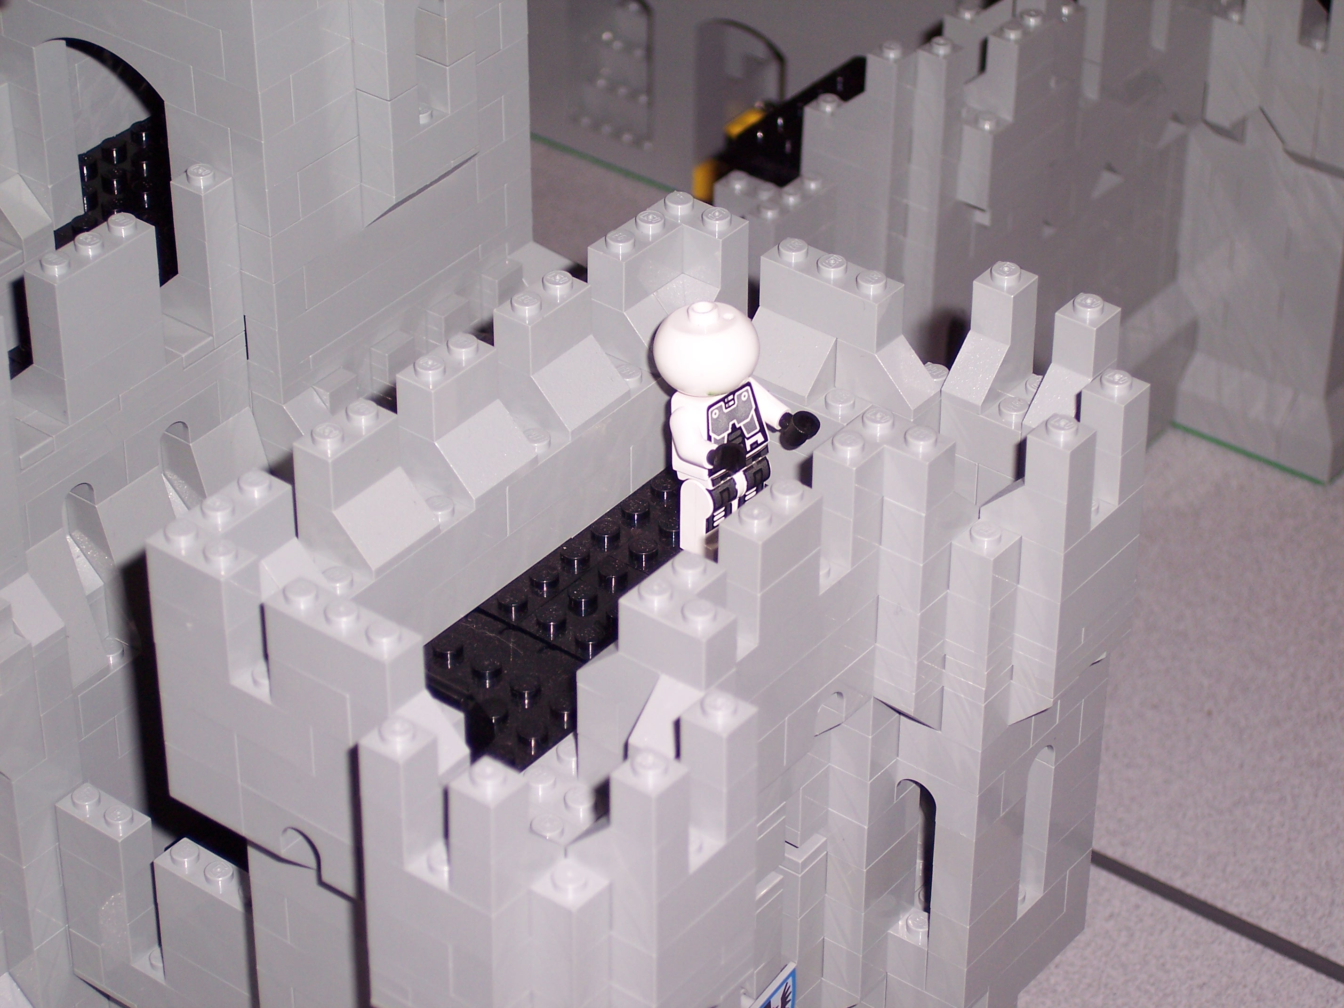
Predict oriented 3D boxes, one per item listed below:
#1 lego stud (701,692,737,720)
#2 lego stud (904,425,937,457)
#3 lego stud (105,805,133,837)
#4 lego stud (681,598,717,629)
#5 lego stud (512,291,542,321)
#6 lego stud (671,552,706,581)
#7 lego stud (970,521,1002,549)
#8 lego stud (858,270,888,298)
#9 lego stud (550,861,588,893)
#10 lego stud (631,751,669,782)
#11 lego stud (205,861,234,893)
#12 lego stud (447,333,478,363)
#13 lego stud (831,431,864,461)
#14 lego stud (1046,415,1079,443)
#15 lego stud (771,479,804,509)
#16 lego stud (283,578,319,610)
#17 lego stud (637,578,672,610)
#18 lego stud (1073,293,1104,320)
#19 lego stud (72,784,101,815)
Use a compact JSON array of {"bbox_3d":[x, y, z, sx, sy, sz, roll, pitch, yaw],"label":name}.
[{"bbox_3d":[0.007,0.028,0.566,0.005,0.002,0.005,0,36,0],"label":"lego stud"},{"bbox_3d":[0.038,-0.010,0.623,0.005,0.002,0.005,0,36,0],"label":"lego stud"},{"bbox_3d":[-0.097,0.055,0.711,0.005,0.002,0.005,25,42,30],"label":"lego stud"},{"bbox_3d":[0.004,0.016,0.584,0.005,0.002,0.005,0,36,0],"label":"lego stud"},{"bbox_3d":[-0.023,-0.032,0.652,0.005,0.002,0.005,0,36,0],"label":"lego stud"},{"bbox_3d":[0.002,0.009,0.594,0.005,0.002,0.005,0,36,0],"label":"lego stud"},{"bbox_3d":[0.049,0.005,0.634,0.005,0.002,0.005,0,36,0],"label":"lego stud"},{"bbox_3d":[0.033,-0.036,0.658,0.005,0.002,0.005,0,36,0],"label":"lego stud"},{"bbox_3d":[-0.014,0.052,0.567,0.005,0.002,0.005,0,36,0],"label":"lego stud"},{"bbox_3d":[-0.003,0.036,0.558,0.005,0.002,0.005,0,36,0],"label":"lego stud"},{"bbox_3d":[-0.078,0.064,0.700,0.005,0.002,0.005,0,36,0],"label":"lego stud"},{"bbox_3d":[-0.033,-0.025,0.641,0.005,0.002,0.005,0,36,0],"label":"lego stud"},{"bbox_3d":[0.027,-0.009,0.619,0.005,0.002,0.005,0,36,0],"label":"lego stud"},{"bbox_3d":[0.060,-0.012,0.624,0.005,0.002,0.005,0,36,0],"label":"lego stud"},{"bbox_3d":[0.018,-0.002,0.610,0.005,0.002,0.005,0,36,0],"label":"lego stud"},{"bbox_3d":[-0.054,0.013,0.589,0.005,0.002,0.005,0,36,0],"label":"lego stud"},{"bbox_3d":[-0.003,0.013,0.588,0.005,0.002,0.005,0,36,0],"label":"lego stud"},{"bbox_3d":[0.067,-0.032,0.653,0.005,0.002,0.005,0,36,0],"label":"lego stud"},{"bbox_3d":[-0.104,0.053,0.716,0.005,0.002,0.005,25,42,30],"label":"lego stud"}]

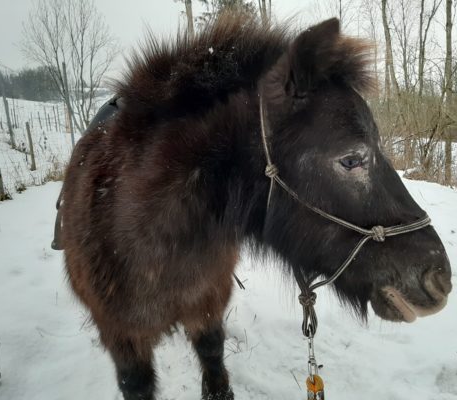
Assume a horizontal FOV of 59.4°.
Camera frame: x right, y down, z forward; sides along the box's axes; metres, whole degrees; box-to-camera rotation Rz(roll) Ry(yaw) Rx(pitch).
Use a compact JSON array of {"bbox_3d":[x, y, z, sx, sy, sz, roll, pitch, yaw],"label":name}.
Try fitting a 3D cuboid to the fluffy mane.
[{"bbox_3d":[0.029,-0.291,0.950,0.620,0.250,0.230,2,12,28],"label":"fluffy mane"}]

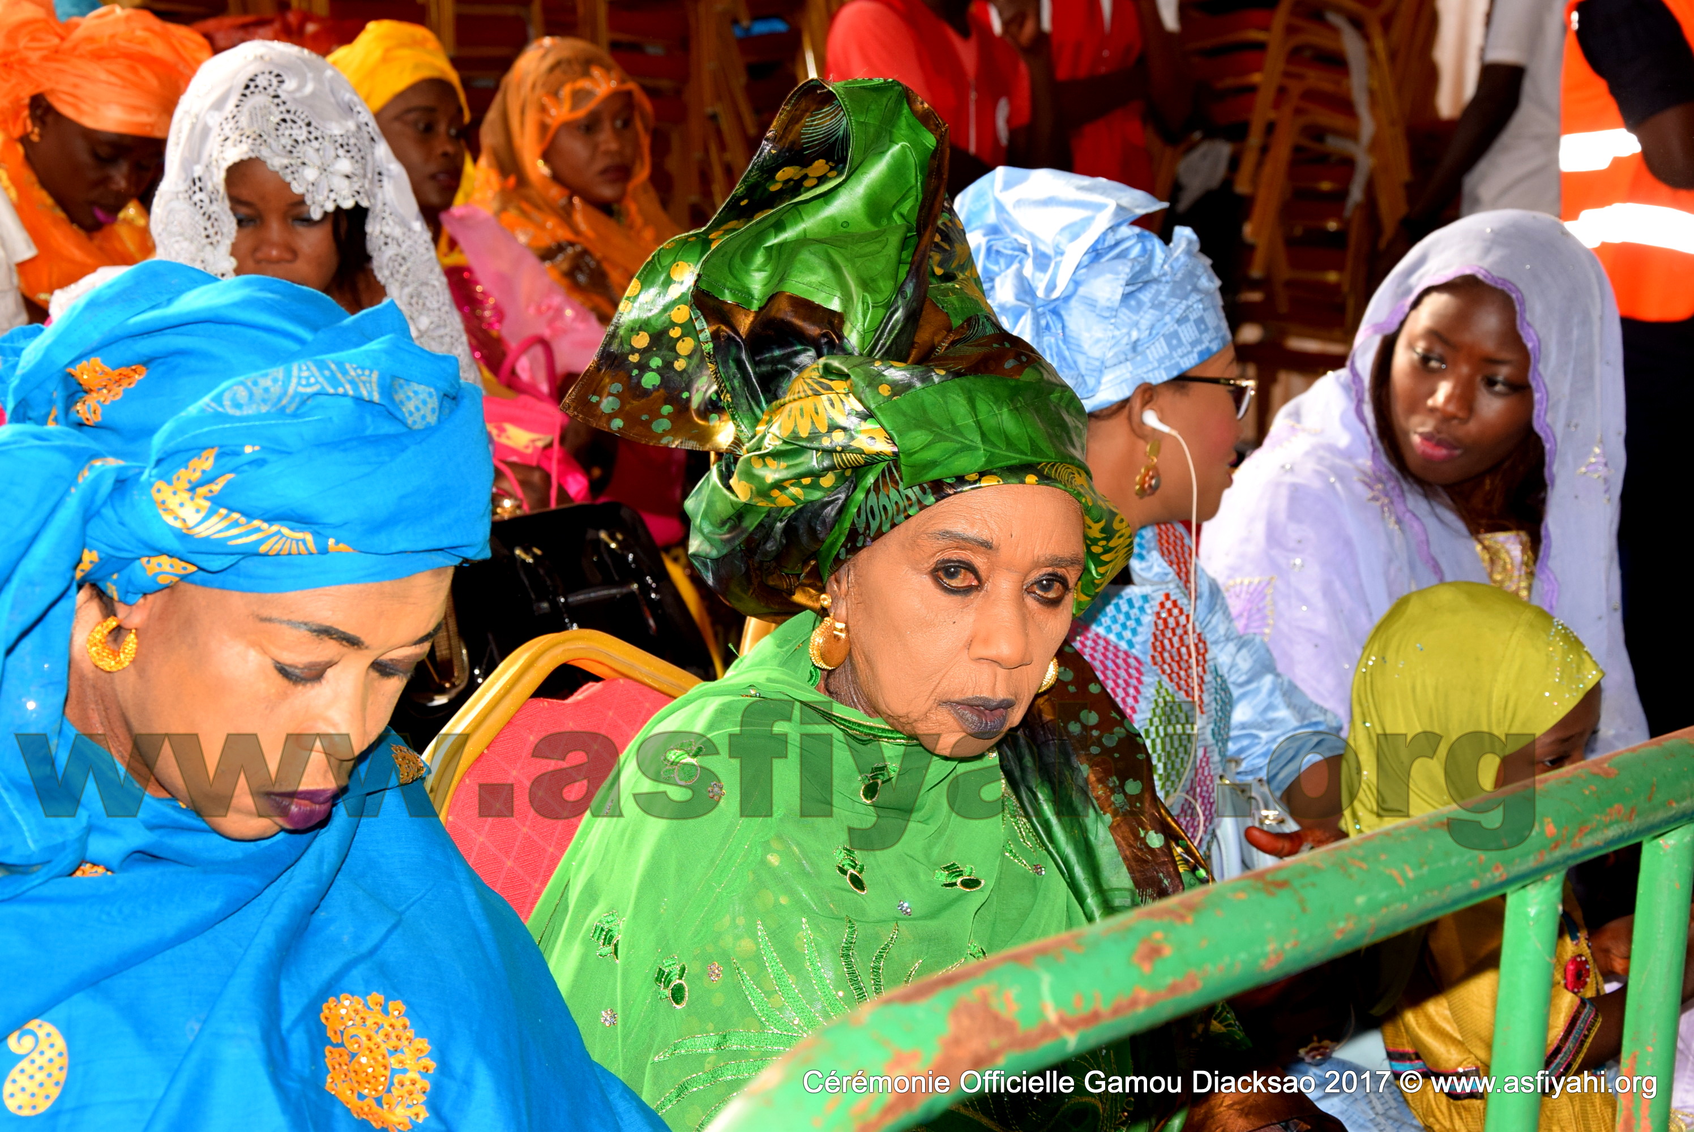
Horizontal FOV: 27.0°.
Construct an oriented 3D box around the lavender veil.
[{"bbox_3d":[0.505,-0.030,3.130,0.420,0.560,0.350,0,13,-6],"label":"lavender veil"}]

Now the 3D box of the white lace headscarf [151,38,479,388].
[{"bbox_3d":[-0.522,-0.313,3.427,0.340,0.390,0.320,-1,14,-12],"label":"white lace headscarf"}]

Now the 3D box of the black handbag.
[{"bbox_3d":[-0.300,0.070,3.100,0.320,0.240,0.150,-7,-10,-31],"label":"black handbag"}]

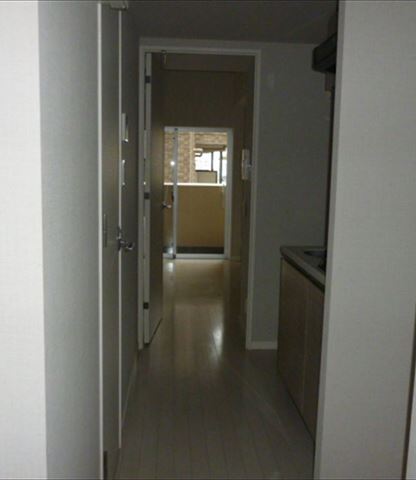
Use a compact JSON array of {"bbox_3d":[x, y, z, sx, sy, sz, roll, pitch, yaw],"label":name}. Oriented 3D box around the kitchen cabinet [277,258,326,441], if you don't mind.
[{"bbox_3d":[0.759,0.547,2.641,0.550,0.770,1.200,1,7,-4],"label":"kitchen cabinet"}]

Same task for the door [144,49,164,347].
[{"bbox_3d":[-0.406,-0.300,4.017,0.037,2.030,0.700,2,7,3],"label":"door"}]

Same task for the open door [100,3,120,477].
[{"bbox_3d":[-0.376,-0.006,1.939,0.040,2.000,0.620,1,7,-4],"label":"open door"}]

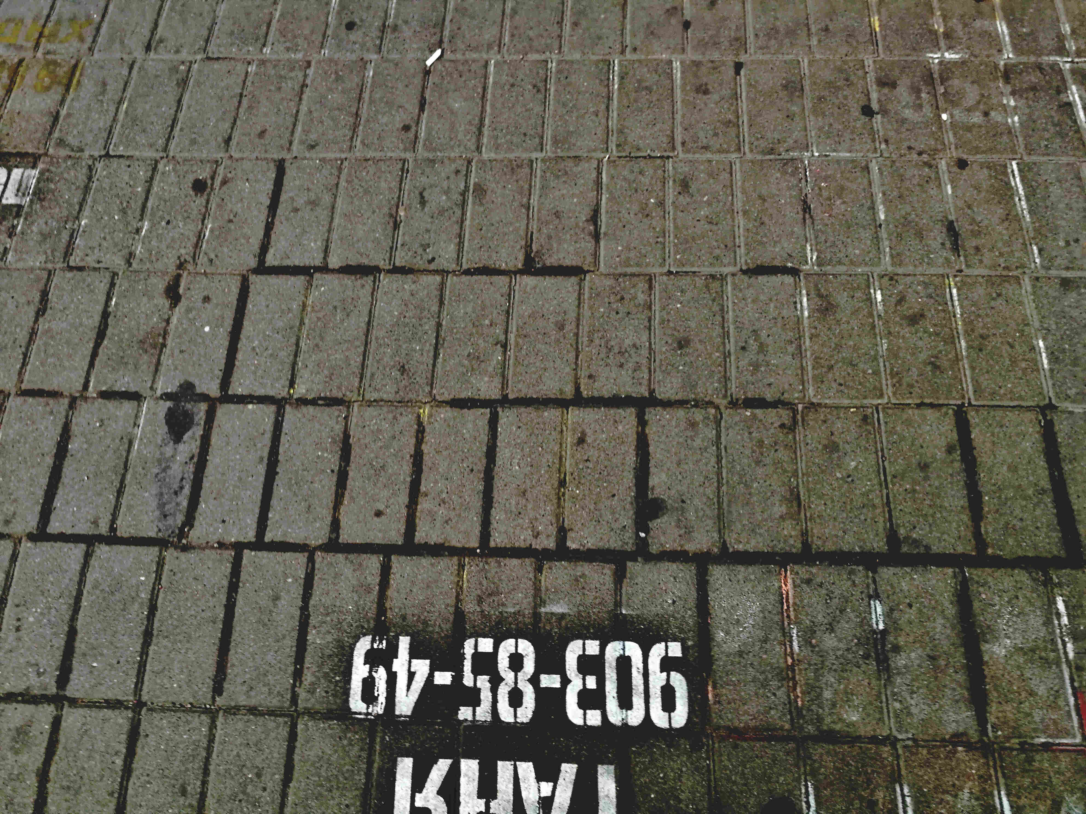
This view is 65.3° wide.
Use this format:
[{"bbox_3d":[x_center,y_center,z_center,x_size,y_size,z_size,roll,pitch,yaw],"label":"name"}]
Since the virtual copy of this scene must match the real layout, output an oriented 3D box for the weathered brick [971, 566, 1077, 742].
[{"bbox_3d":[0.561,0.298,1.019,0.098,0.060,0.199,-1,69,6],"label":"weathered brick"}]

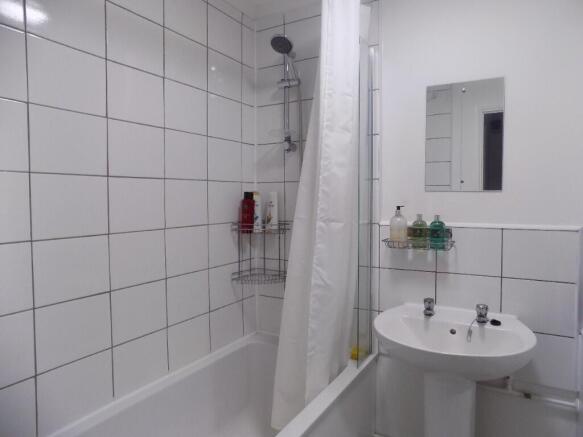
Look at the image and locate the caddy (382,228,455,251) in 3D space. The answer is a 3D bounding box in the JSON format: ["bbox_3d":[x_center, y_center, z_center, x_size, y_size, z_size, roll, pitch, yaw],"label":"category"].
[{"bbox_3d":[0.531,0.085,1.622,0.272,0.069,0.105,2,3,30],"label":"caddy"}]

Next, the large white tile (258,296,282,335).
[{"bbox_3d":[-0.111,0.530,2.106,0.187,0.197,0.010,1,3,30],"label":"large white tile"}]

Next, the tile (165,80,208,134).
[{"bbox_3d":[-0.448,-0.465,1.647,0.010,0.198,0.248,2,3,30],"label":"tile"}]

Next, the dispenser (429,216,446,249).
[{"bbox_3d":[0.603,0.057,1.593,0.060,0.142,0.055,1,3,27],"label":"dispenser"}]

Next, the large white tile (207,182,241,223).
[{"bbox_3d":[-0.321,-0.076,1.890,0.010,0.200,0.250,1,3,30],"label":"large white tile"}]

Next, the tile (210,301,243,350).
[{"bbox_3d":[-0.319,0.527,1.921,0.010,0.195,0.250,1,3,30],"label":"tile"}]

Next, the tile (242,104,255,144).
[{"bbox_3d":[-0.225,-0.482,2.022,0.010,0.197,0.113,1,3,30],"label":"tile"}]

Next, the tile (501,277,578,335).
[{"bbox_3d":[0.939,0.344,1.479,0.248,0.198,0.010,2,3,30],"label":"tile"}]

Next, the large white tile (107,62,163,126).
[{"bbox_3d":[-0.568,-0.450,1.431,0.010,0.197,0.249,1,3,30],"label":"large white tile"}]

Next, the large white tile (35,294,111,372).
[{"bbox_3d":[-0.694,0.361,1.249,0.010,0.197,0.245,1,3,30],"label":"large white tile"}]

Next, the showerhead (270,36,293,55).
[{"bbox_3d":[-0.040,-0.794,1.760,0.110,0.045,0.110,1,-33,30],"label":"showerhead"}]

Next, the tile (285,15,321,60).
[{"bbox_3d":[0.071,-0.878,1.903,0.244,0.197,0.010,1,3,30],"label":"tile"}]

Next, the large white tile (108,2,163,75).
[{"bbox_3d":[-0.581,-0.658,1.417,0.010,0.200,0.250,1,3,30],"label":"large white tile"}]

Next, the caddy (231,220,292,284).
[{"bbox_3d":[-0.162,0.166,2.022,0.310,0.300,0.190,-1,3,-15],"label":"caddy"}]

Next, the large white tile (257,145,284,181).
[{"bbox_3d":[-0.111,-0.288,2.048,0.182,0.200,0.010,1,3,30],"label":"large white tile"}]

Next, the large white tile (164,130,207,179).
[{"bbox_3d":[-0.451,-0.268,1.672,0.010,0.200,0.250,1,3,30],"label":"large white tile"}]

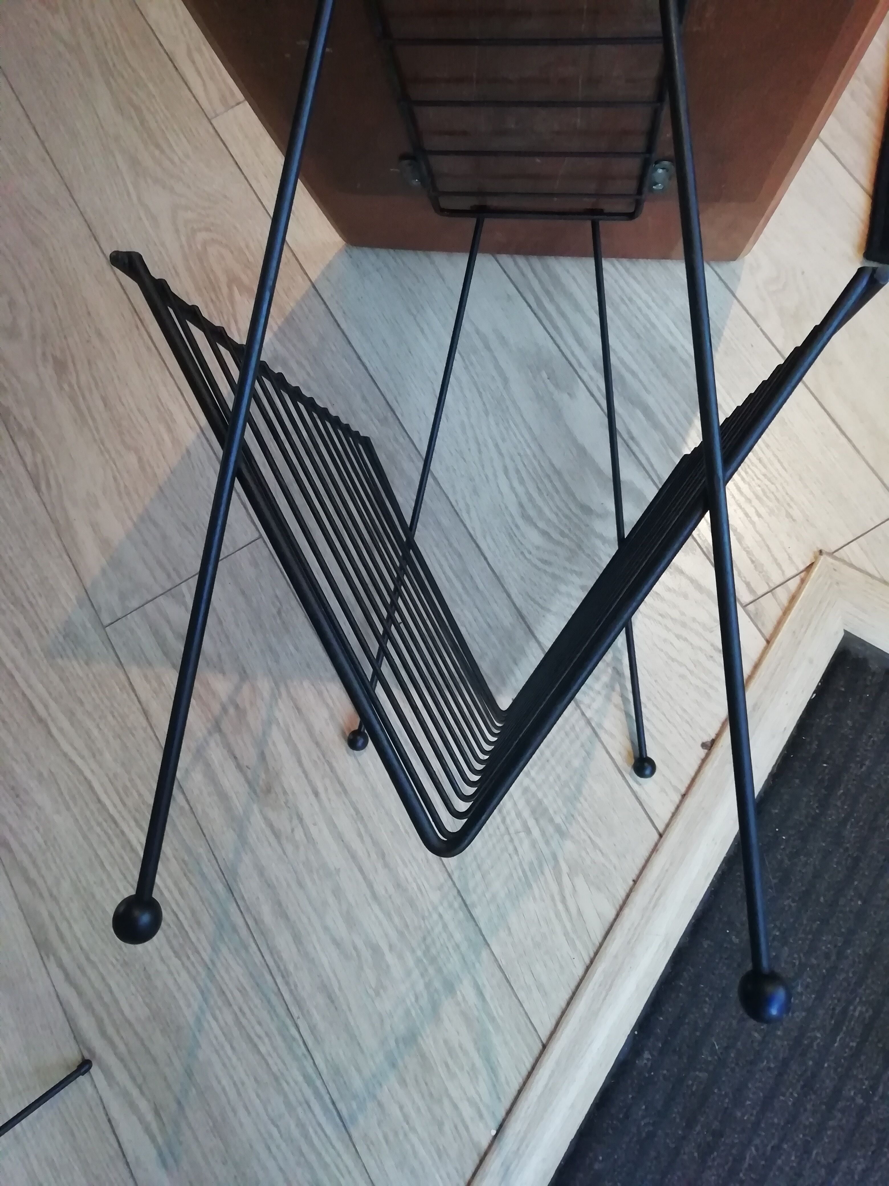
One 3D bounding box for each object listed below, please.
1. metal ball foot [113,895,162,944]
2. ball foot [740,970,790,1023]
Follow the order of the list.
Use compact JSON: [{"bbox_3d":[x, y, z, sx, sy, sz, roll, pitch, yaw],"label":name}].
[{"bbox_3d":[-0.135,0.144,0.393,0.021,0.021,0.021,4,91,7],"label":"metal ball foot"},{"bbox_3d":[0.132,0.166,0.368,0.021,0.021,0.021,4,91,7],"label":"ball foot"}]

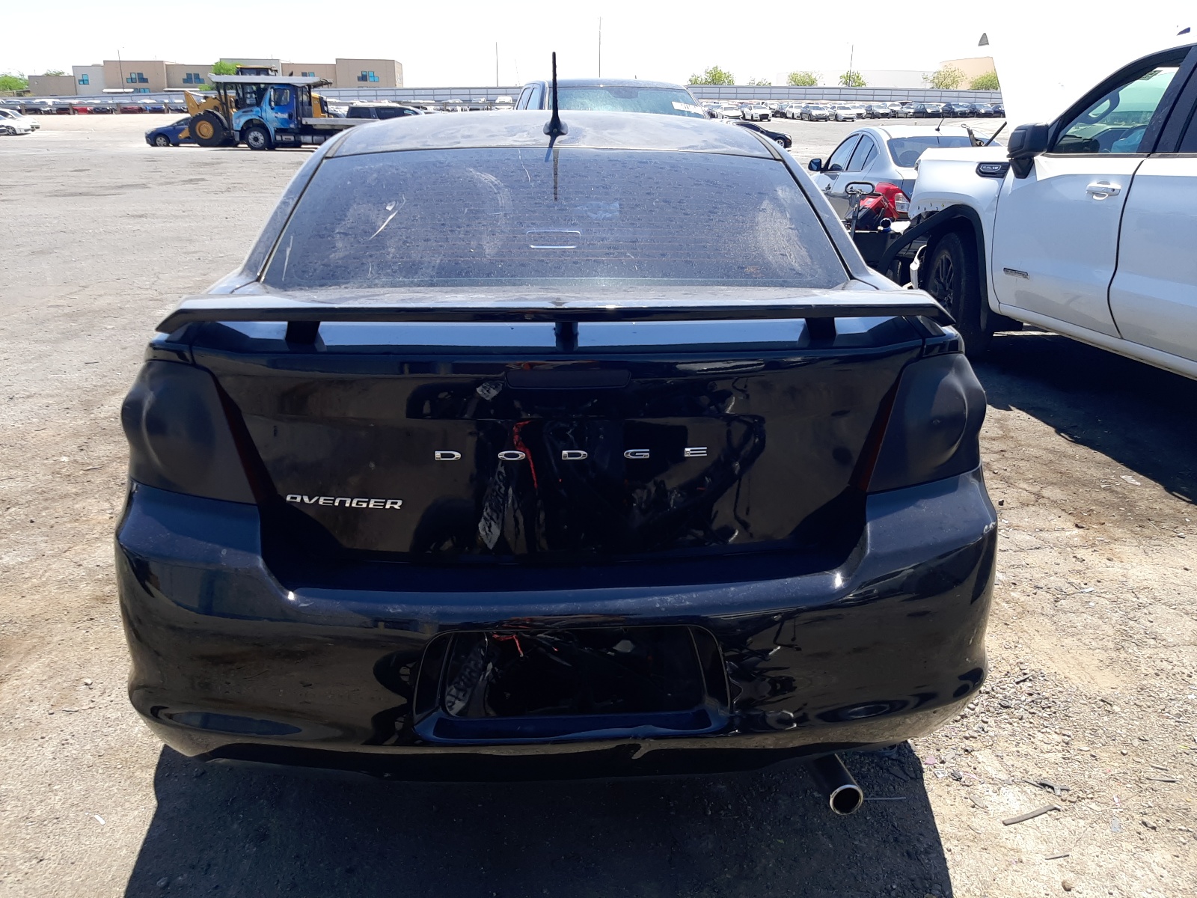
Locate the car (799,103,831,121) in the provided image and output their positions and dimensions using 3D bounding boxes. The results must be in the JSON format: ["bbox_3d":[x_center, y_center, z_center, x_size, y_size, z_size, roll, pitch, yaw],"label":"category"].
[{"bbox_3d":[20.874,-32.300,86.500,1.820,1.460,4.750,0,19,-2],"label":"car"}]

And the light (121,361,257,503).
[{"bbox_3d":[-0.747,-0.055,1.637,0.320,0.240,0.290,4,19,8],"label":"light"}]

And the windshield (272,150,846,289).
[{"bbox_3d":[-0.093,-0.584,2.214,1.330,0.100,0.617,0,49,-3],"label":"windshield"}]

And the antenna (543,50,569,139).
[{"bbox_3d":[-0.115,-0.998,2.541,0.070,0.240,0.120,0,19,-3],"label":"antenna"}]

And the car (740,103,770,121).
[{"bbox_3d":[15.160,-32.318,86.500,1.820,1.460,4.750,-1,19,-4],"label":"car"}]

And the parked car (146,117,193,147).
[{"bbox_3d":[-19.249,-15.327,43.570,4.400,1.470,1.770,-1,19,-4],"label":"parked car"}]

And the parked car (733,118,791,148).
[{"bbox_3d":[8.485,-17.822,51.224,4.650,1.440,1.820,4,19,9],"label":"parked car"}]

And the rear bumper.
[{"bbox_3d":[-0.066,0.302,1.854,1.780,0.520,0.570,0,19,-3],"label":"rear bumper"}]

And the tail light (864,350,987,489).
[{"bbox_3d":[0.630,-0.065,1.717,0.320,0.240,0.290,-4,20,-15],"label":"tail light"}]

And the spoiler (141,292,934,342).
[{"bbox_3d":[-0.054,-0.223,1.583,1.400,0.090,0.240,0,19,-3],"label":"spoiler"}]

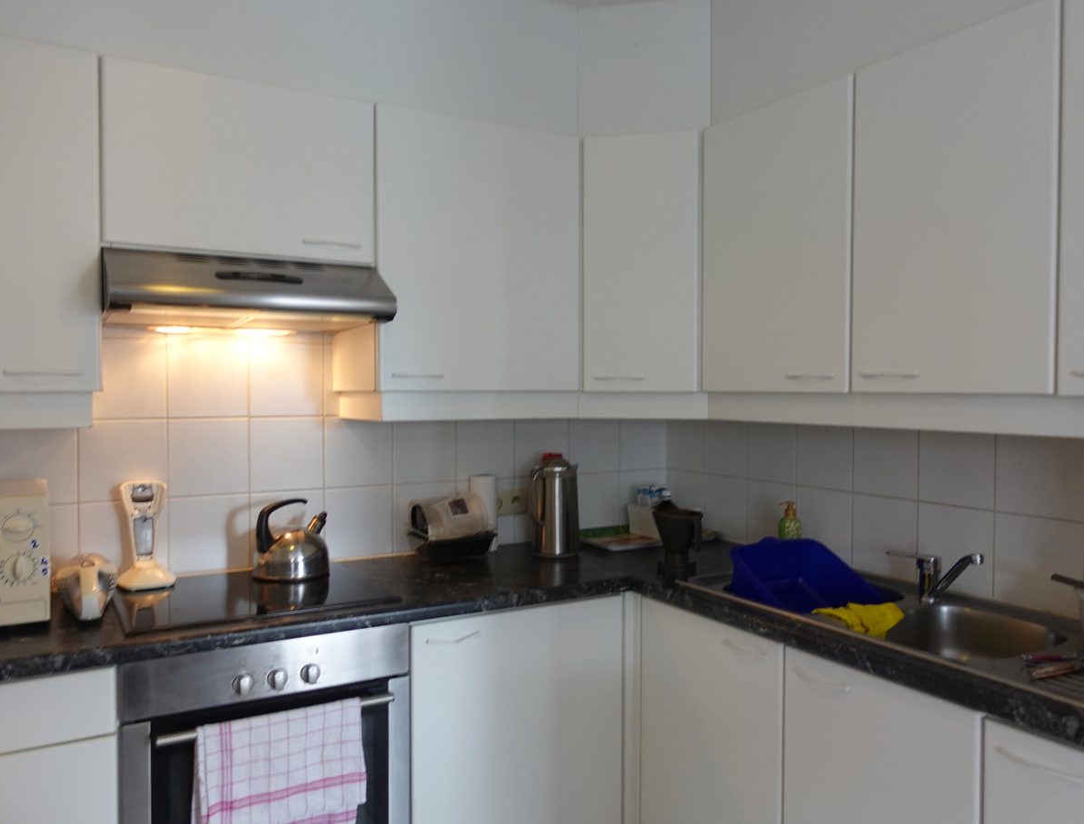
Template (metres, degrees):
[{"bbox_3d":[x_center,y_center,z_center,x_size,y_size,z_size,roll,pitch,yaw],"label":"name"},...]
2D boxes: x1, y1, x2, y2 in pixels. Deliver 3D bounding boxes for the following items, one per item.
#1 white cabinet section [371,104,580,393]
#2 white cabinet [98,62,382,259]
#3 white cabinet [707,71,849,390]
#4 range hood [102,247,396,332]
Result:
[{"bbox_3d":[-0.242,-0.414,2.350,0.597,0.712,0.365,-1,2,-30],"label":"white cabinet section"},{"bbox_3d":[-0.752,-0.563,2.029,0.598,0.394,0.325,-1,2,-30],"label":"white cabinet"},{"bbox_3d":[0.712,-0.405,2.129,0.337,0.709,0.489,-1,2,-30],"label":"white cabinet"},{"bbox_3d":[-0.715,-0.287,1.972,0.598,0.148,0.475,-1,2,-30],"label":"range hood"}]

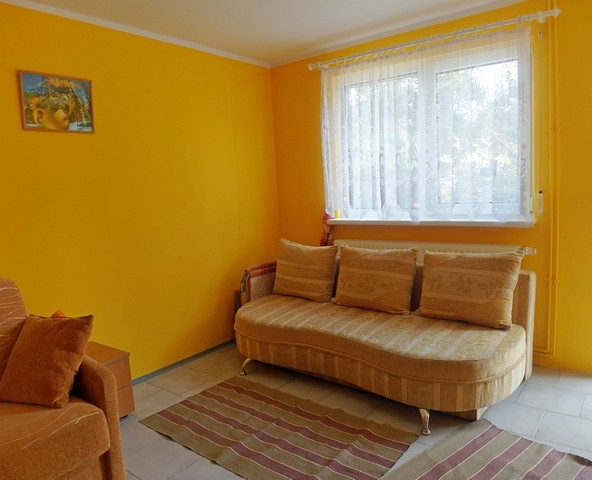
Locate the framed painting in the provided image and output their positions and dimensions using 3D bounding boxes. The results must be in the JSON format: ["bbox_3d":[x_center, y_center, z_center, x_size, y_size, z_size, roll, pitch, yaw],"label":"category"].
[{"bbox_3d":[-1.477,-0.852,2.781,0.025,0.346,0.442,2,9,38],"label":"framed painting"}]

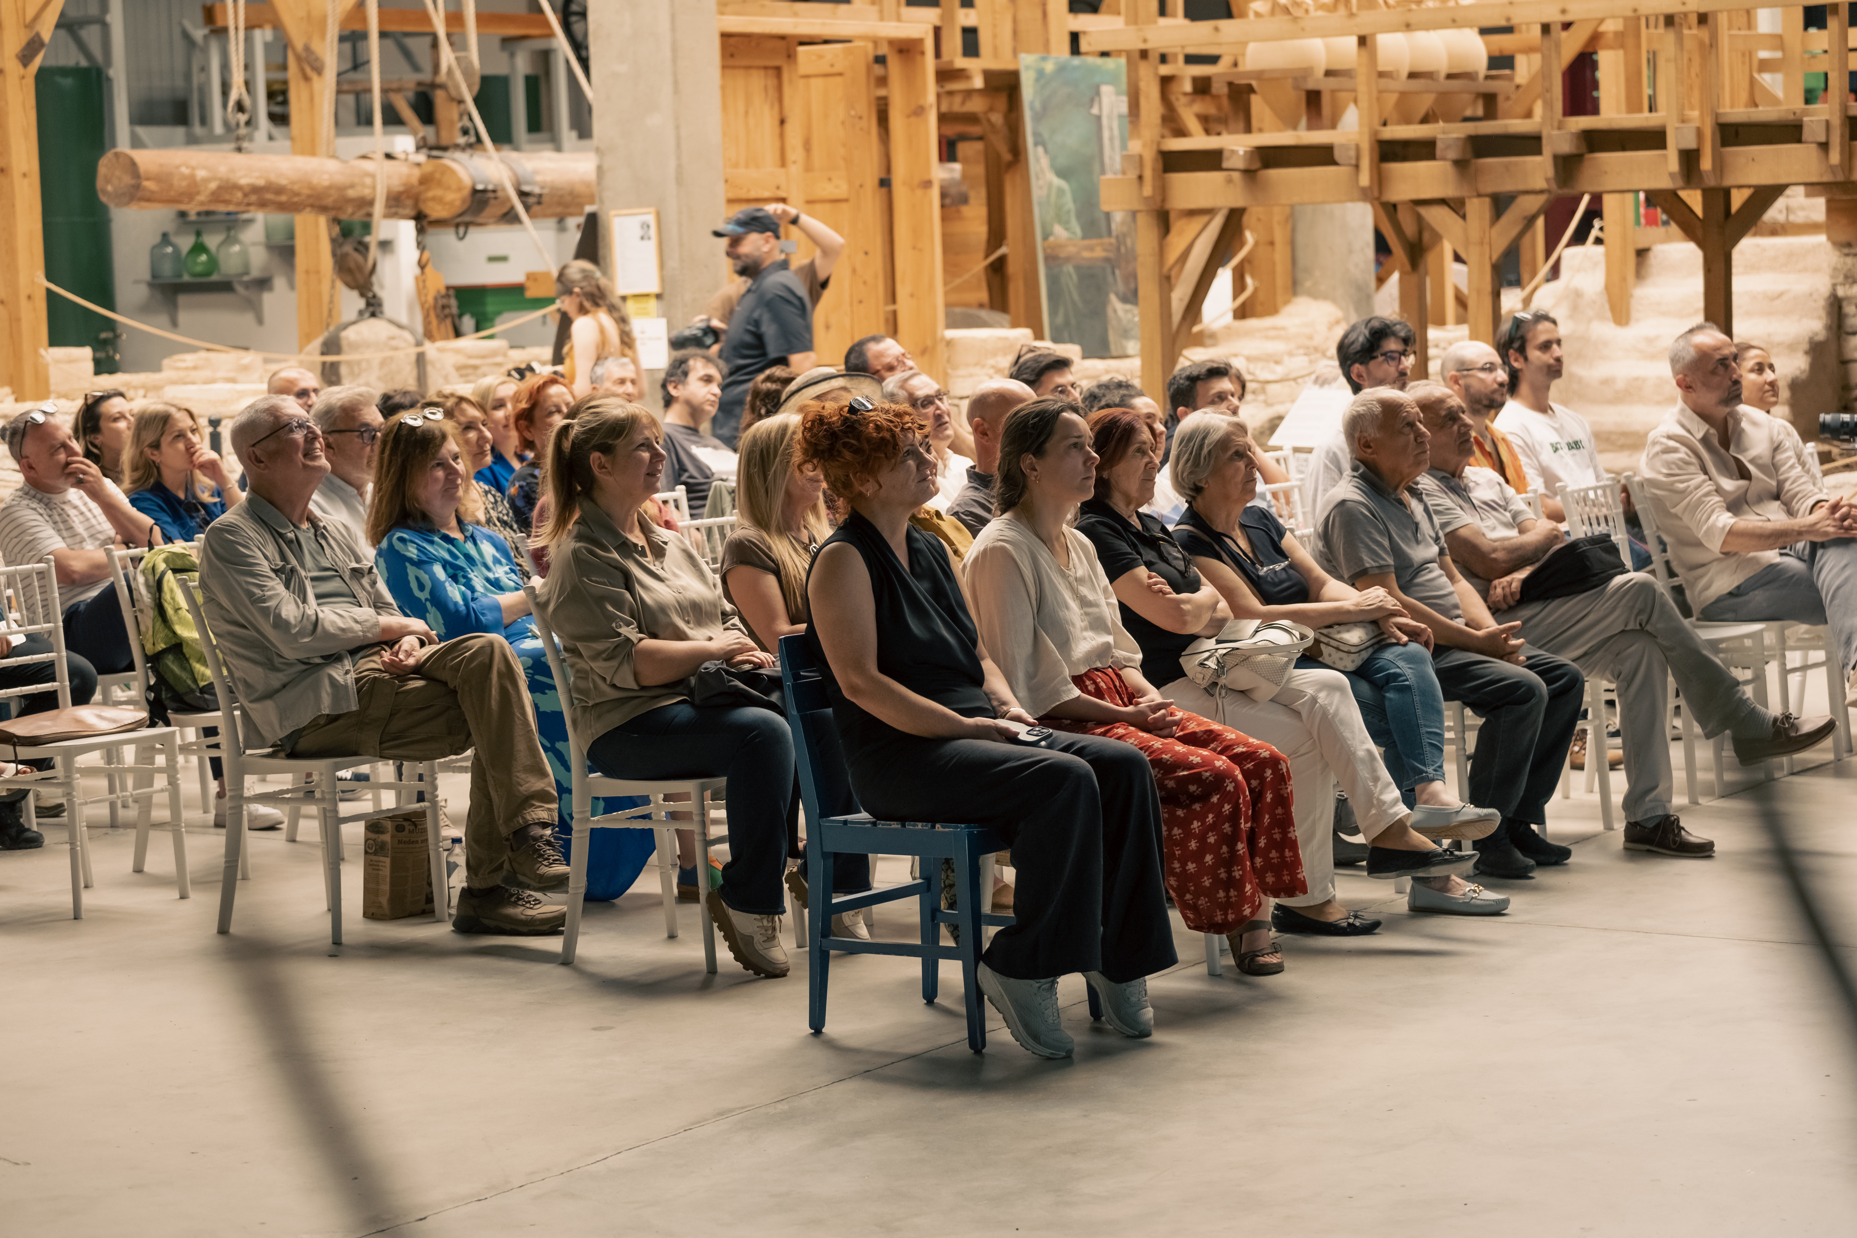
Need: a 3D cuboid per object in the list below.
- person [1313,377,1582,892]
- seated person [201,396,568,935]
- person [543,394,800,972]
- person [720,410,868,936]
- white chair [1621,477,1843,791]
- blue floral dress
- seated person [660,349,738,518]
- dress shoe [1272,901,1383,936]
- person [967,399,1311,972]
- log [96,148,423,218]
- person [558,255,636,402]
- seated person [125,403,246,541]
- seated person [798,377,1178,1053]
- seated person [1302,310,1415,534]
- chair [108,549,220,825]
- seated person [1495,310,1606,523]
[{"bbox_3d":[1.331,0.021,10.014,0.700,1.250,0.520,1,6,33],"label":"person"},{"bbox_3d":[-1.376,0.118,9.762,1.000,1.360,0.540,2,7,36],"label":"seated person"},{"bbox_3d":[-0.553,0.153,9.269,0.760,1.333,0.520,2,6,33],"label":"person"},{"bbox_3d":[-0.189,0.120,9.808,0.760,1.275,0.480,2,6,33],"label":"person"},{"bbox_3d":[2.456,-0.002,11.750,0.490,0.905,0.420,1,6,35],"label":"white chair"},{"bbox_3d":[-1.130,0.230,10.091,0.800,1.000,0.550,1,6,35],"label":"blue floral dress"},{"bbox_3d":[-0.644,-0.320,14.239,0.820,1.340,0.520,2,6,33],"label":"seated person"},{"bbox_3d":[0.972,0.725,9.424,0.267,0.072,0.088,0,6,20],"label":"dress shoe"},{"bbox_3d":[0.469,0.167,8.787,0.740,1.333,0.520,2,7,34],"label":"person"},{"bbox_3d":[-2.991,-2.037,18.135,0.290,0.290,2.285,1,5,33],"label":"log"},{"bbox_3d":[-1.299,-0.583,15.574,0.380,1.690,0.450,1,6,32],"label":"person"},{"bbox_3d":[-2.185,-0.029,12.086,0.800,1.290,0.500,1,6,38],"label":"seated person"},{"bbox_3d":[0.080,0.208,8.031,0.740,1.330,0.500,1,6,37],"label":"seated person"},{"bbox_3d":[1.480,-0.233,12.234,0.800,1.370,0.500,1,6,35],"label":"seated person"},{"bbox_3d":[-2.002,0.243,11.013,0.520,0.914,0.415,2,7,34],"label":"chair"},{"bbox_3d":[2.120,-0.341,13.184,0.800,1.370,0.500,1,6,38],"label":"seated person"}]

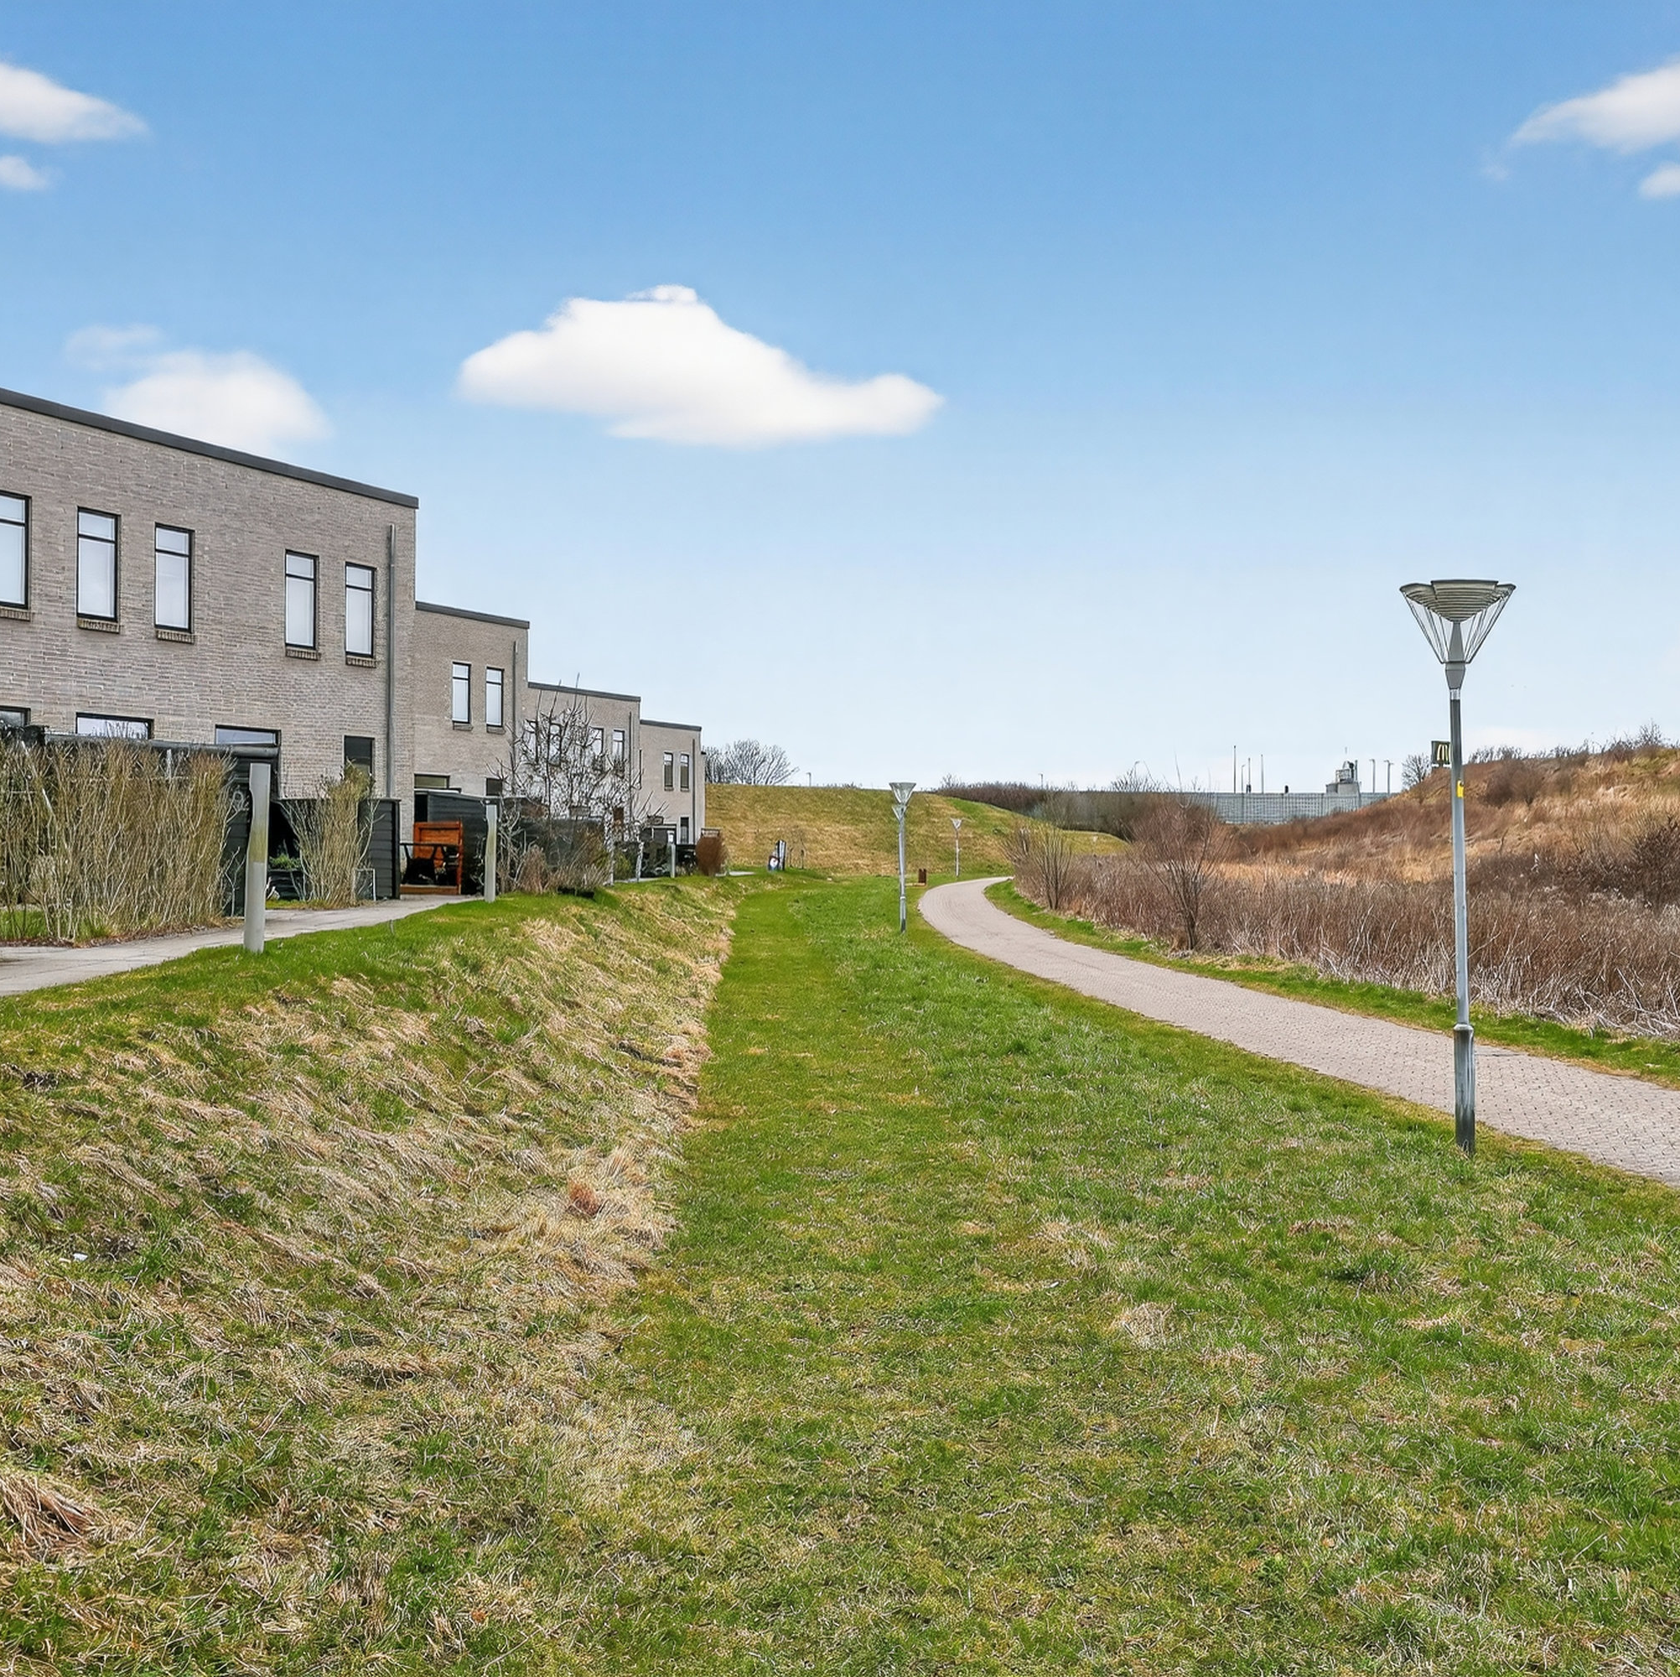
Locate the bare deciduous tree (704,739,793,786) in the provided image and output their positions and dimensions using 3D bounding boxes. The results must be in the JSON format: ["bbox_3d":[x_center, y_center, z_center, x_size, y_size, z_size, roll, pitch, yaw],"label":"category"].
[{"bbox_3d":[-7.246,-4.569,140.000,7.200,7.200,7.000,0,-1,0],"label":"bare deciduous tree"}]

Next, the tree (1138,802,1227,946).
[{"bbox_3d":[6.069,0.628,31.000,1.550,2.650,1.600,0,-1,0],"label":"tree"}]

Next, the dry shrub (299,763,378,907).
[{"bbox_3d":[-6.755,-0.026,23.500,1.100,1.900,1.100,0,-1,0],"label":"dry shrub"}]

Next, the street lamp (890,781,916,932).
[{"bbox_3d":[1.343,0.399,37.300,0.580,3.200,0.580,0,-1,0],"label":"street lamp"}]

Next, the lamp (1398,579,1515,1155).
[{"bbox_3d":[3.473,0.176,9.800,0.610,3.200,0.610,0,-1,0],"label":"lamp"}]

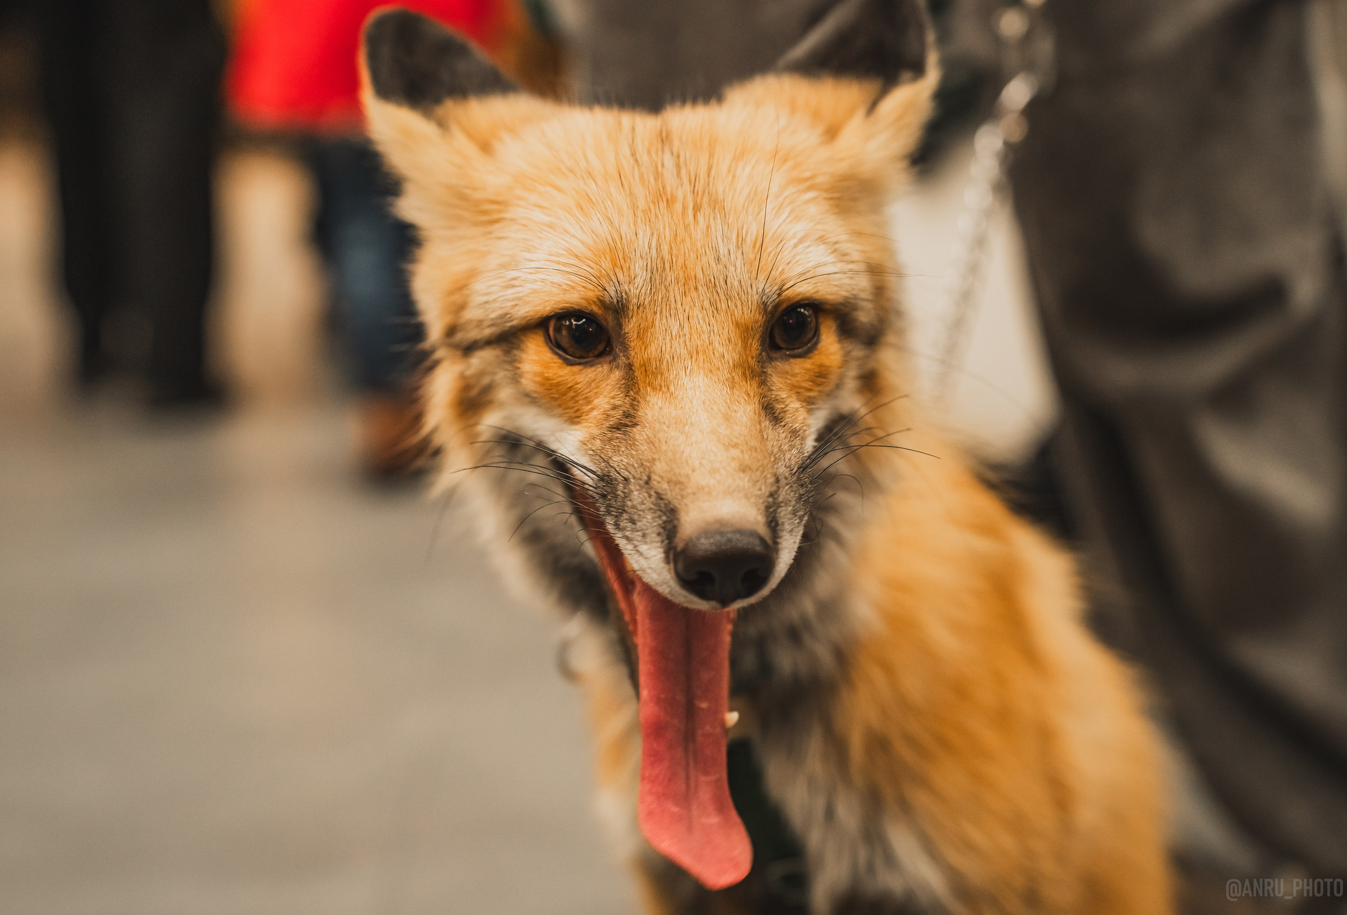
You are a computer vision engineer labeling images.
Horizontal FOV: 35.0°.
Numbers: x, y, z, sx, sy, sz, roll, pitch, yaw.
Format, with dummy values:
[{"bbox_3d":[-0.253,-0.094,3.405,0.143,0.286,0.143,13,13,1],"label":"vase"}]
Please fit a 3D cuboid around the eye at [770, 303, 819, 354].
[{"bbox_3d":[0.032,-0.034,0.556,0.015,0.013,0.011,-2,10,-19],"label":"eye"}]

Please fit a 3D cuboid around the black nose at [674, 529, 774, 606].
[{"bbox_3d":[0.012,0.026,0.497,0.023,0.017,0.015,-2,16,-8],"label":"black nose"}]

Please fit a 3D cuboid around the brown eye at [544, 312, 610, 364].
[{"bbox_3d":[-0.024,-0.031,0.549,0.017,0.013,0.011,-2,9,6],"label":"brown eye"}]

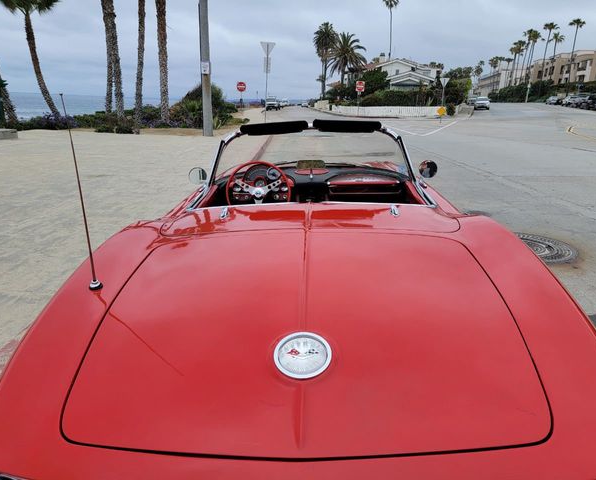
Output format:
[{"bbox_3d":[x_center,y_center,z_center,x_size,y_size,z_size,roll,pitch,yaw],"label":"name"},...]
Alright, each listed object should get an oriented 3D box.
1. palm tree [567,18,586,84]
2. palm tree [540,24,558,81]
[{"bbox_3d":[46.358,-30.436,75.130,3.000,12.678,3.000,2,17,0],"label":"palm tree"},{"bbox_3d":[45.151,-32.604,81.105,2.900,12.848,2.900,2,17,0],"label":"palm tree"}]

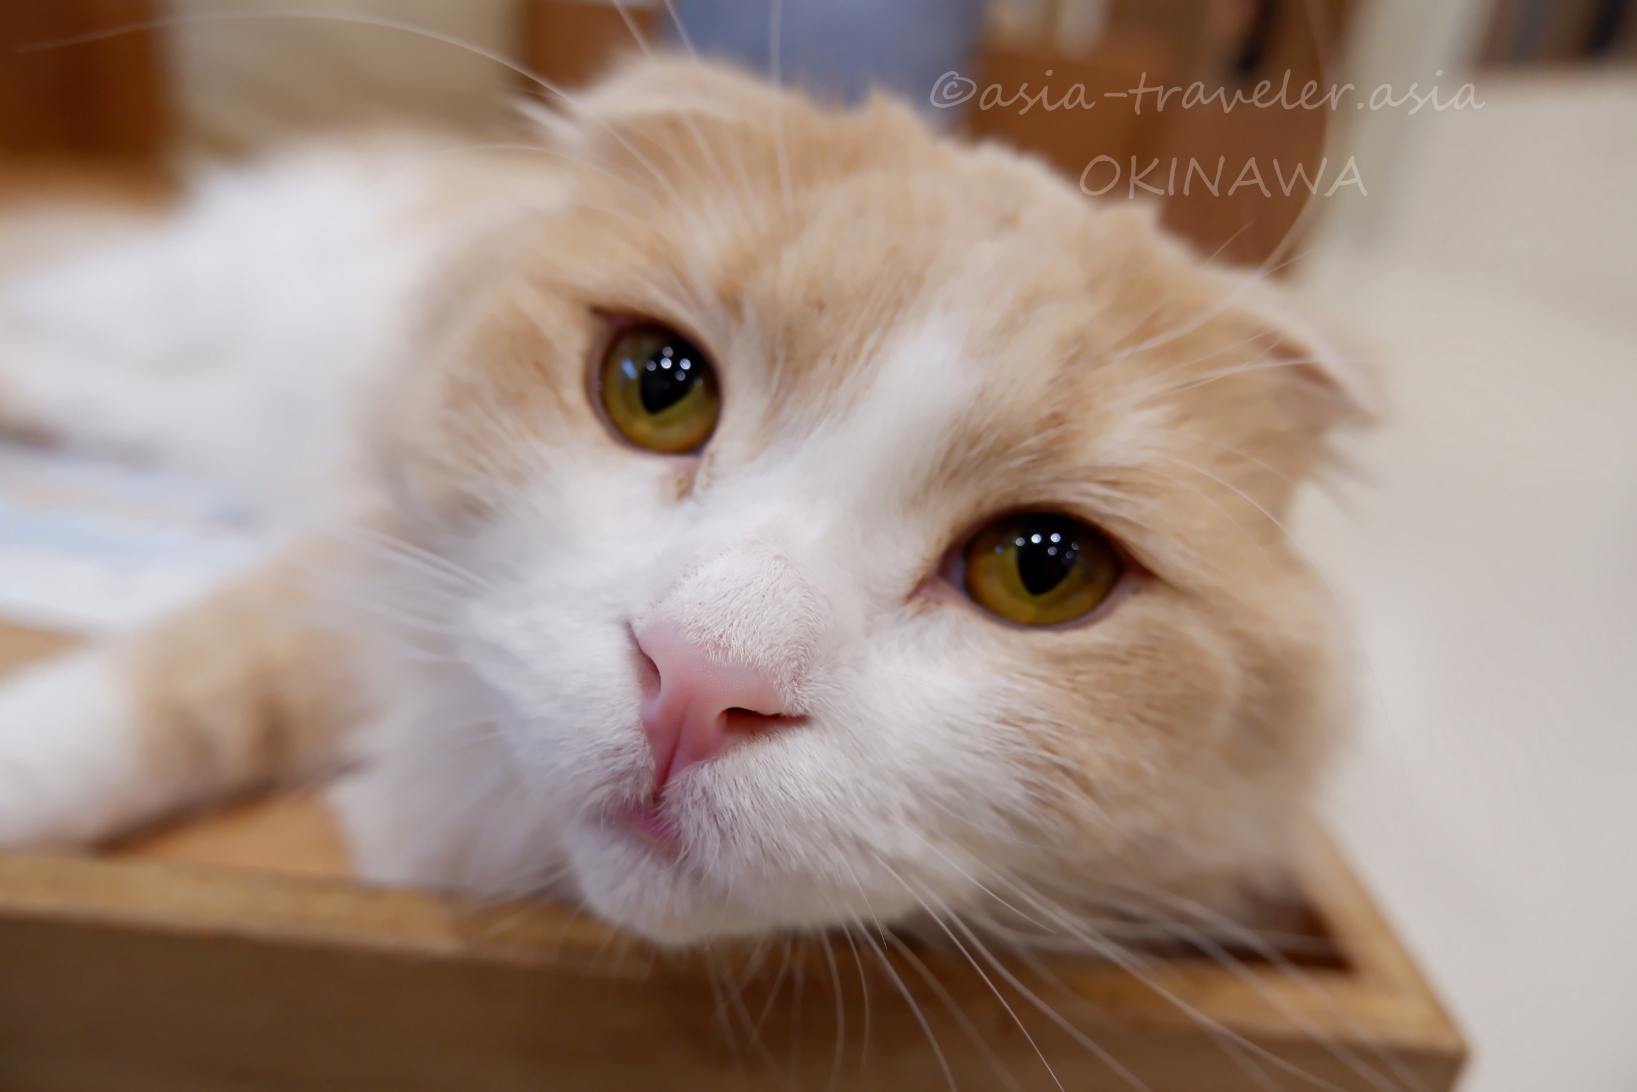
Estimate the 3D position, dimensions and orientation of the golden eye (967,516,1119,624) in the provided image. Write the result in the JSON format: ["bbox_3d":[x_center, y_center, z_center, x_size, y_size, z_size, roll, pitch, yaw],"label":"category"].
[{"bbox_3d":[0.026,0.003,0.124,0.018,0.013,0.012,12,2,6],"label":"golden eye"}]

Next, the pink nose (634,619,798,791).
[{"bbox_3d":[-0.011,0.017,0.110,0.017,0.015,0.012,26,0,16],"label":"pink nose"}]

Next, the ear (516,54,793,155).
[{"bbox_3d":[-0.026,-0.073,0.174,0.044,0.019,0.025,10,12,15],"label":"ear"}]

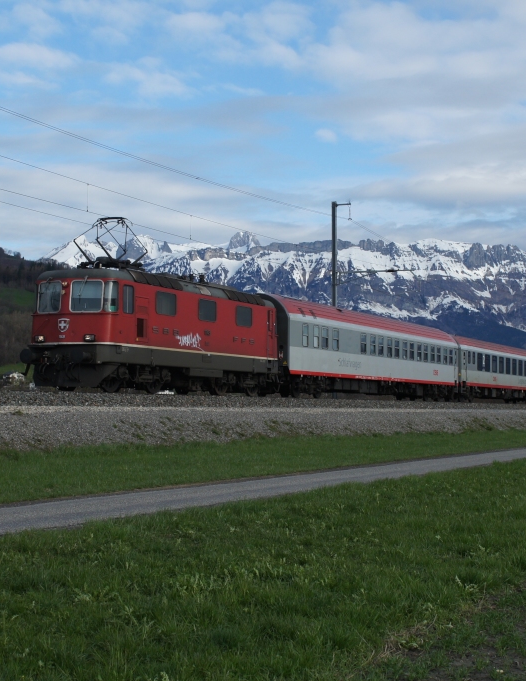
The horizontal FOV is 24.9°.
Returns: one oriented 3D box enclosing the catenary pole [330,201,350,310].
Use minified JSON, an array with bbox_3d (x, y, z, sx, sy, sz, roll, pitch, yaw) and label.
[{"bbox_3d":[4.395,-1.970,66.623,1.100,11.500,0.300,-2,-4,25],"label":"catenary pole"}]

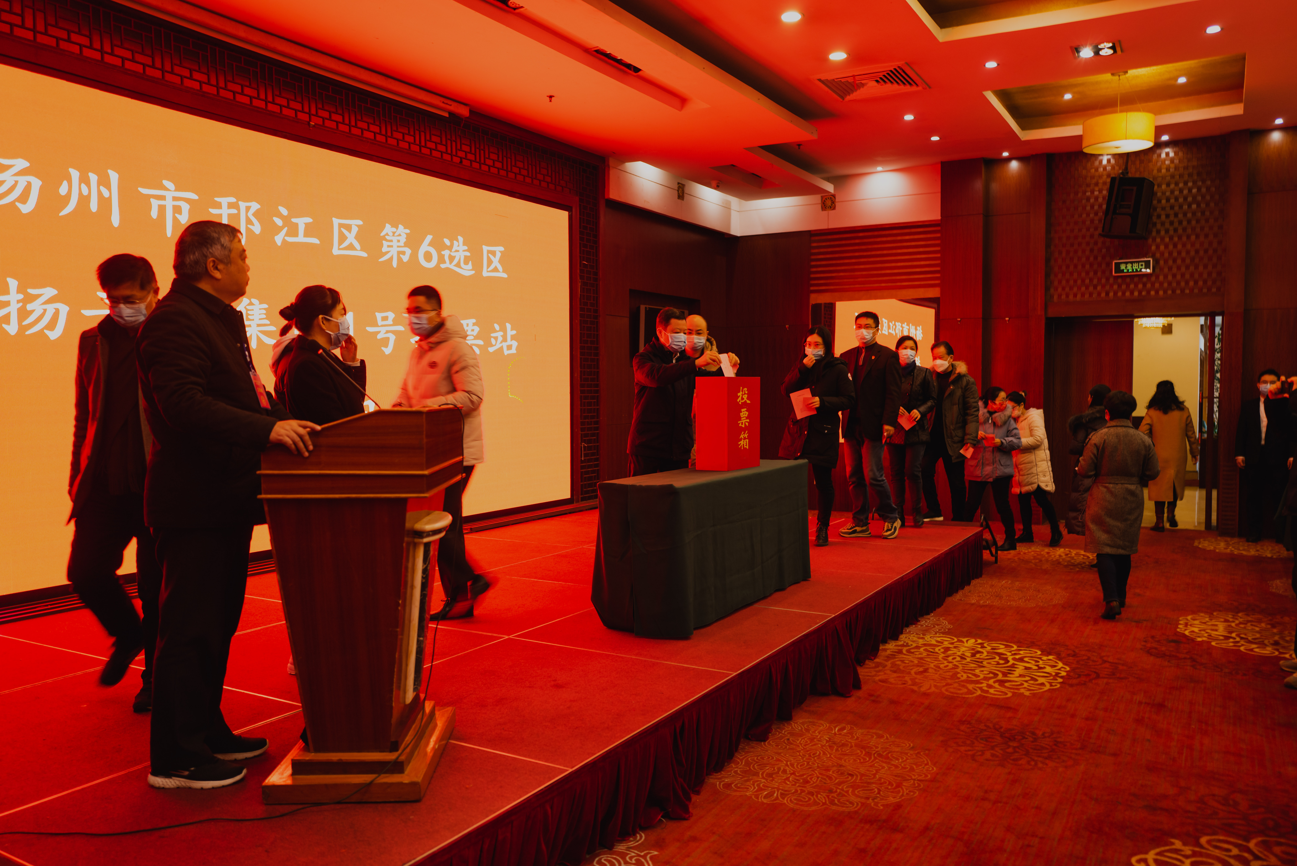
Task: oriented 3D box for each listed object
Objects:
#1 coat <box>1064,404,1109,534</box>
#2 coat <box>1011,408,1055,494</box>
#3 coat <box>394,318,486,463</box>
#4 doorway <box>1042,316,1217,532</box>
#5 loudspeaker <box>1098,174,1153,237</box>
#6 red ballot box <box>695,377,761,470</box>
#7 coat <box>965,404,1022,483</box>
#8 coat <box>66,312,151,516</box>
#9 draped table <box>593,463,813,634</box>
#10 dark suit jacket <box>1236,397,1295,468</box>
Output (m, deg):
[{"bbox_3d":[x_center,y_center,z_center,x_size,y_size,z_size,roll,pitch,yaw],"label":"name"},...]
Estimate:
[{"bbox_3d":[4.020,0.336,9.150,0.400,1.170,0.500,2,4,41],"label":"coat"},{"bbox_3d":[3.858,0.178,10.150,0.430,0.870,0.430,0,3,-4],"label":"coat"},{"bbox_3d":[-1.103,-0.227,5.320,0.430,0.790,0.500,-2,4,-40],"label":"coat"},{"bbox_3d":[5.410,-0.125,11.342,1.800,2.400,0.300,2,3,30],"label":"doorway"},{"bbox_3d":[5.236,-2.445,11.000,0.360,0.600,0.400,11,7,39],"label":"loudspeaker"},{"bbox_3d":[0.458,-0.058,5.792,0.200,0.521,0.420,2,3,30],"label":"red ballot box"},{"bbox_3d":[3.392,0.090,9.950,0.500,0.770,0.360,2,4,40],"label":"coat"},{"bbox_3d":[-1.987,-0.056,3.860,0.470,0.780,0.330,0,3,-5],"label":"coat"},{"bbox_3d":[0.392,0.576,5.677,0.460,0.730,1.790,2,3,30],"label":"draped table"},{"bbox_3d":[6.406,-0.016,10.500,0.530,0.720,0.290,2,3,31],"label":"dark suit jacket"}]

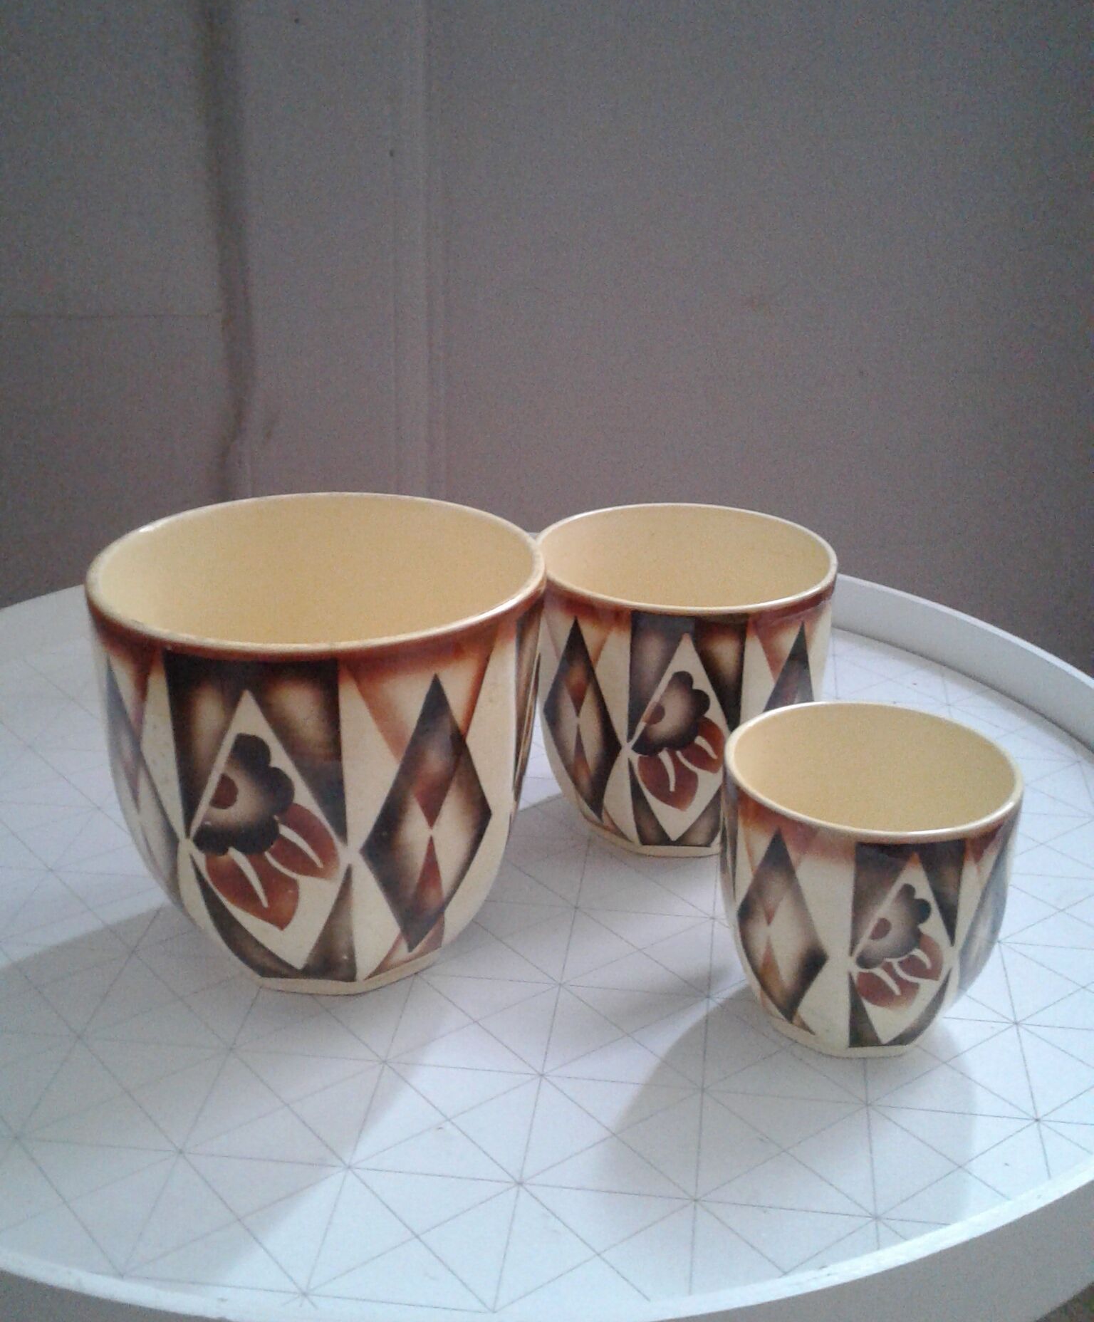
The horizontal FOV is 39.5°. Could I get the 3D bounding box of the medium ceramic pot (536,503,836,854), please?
[{"bbox_3d":[0.048,0.008,0.548,0.106,0.099,0.106,0,24,0],"label":"medium ceramic pot"}]

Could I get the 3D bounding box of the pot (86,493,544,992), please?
[{"bbox_3d":[-0.068,0.027,0.476,0.134,0.122,0.134,0,24,0],"label":"pot"}]

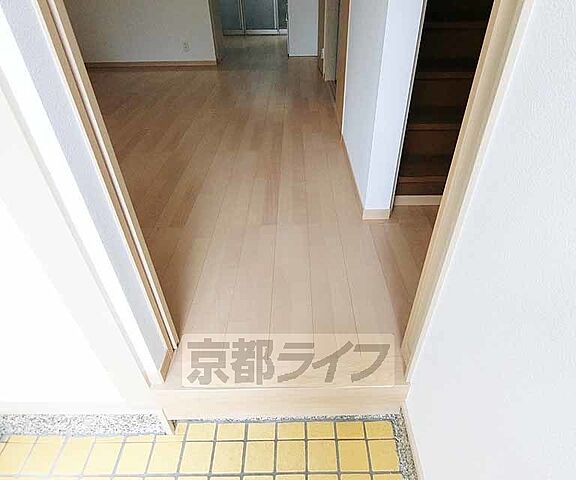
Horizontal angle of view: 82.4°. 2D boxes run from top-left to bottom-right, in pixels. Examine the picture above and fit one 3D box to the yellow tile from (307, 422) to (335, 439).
[{"bbox_3d":[0.110,0.641,1.105,0.093,0.010,0.056,-1,36,1],"label":"yellow tile"}]

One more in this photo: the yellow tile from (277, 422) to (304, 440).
[{"bbox_3d":[0.009,0.639,1.099,0.091,0.010,0.053,-1,35,1],"label":"yellow tile"}]

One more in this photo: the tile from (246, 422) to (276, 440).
[{"bbox_3d":[-0.090,0.646,1.110,0.093,0.010,0.056,-1,36,1],"label":"tile"}]

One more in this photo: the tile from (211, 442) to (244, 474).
[{"bbox_3d":[-0.191,0.694,1.048,0.093,0.010,0.087,-1,36,1],"label":"tile"}]

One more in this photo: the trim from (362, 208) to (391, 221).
[{"bbox_3d":[0.483,-0.144,1.801,0.140,0.066,0.012,-1,35,1],"label":"trim"}]

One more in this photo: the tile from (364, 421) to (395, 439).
[{"bbox_3d":[0.306,0.633,1.094,0.091,0.010,0.053,-1,35,1],"label":"tile"}]

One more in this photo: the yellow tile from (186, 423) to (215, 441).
[{"bbox_3d":[-0.290,0.651,1.115,0.093,0.010,0.056,-1,36,1],"label":"yellow tile"}]

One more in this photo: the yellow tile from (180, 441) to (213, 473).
[{"bbox_3d":[-0.288,0.690,1.042,0.090,0.010,0.087,-1,35,1],"label":"yellow tile"}]

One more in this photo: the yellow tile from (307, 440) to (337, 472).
[{"bbox_3d":[0.108,0.682,1.034,0.090,0.010,0.087,-1,35,1],"label":"yellow tile"}]

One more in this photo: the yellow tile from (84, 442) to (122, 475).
[{"bbox_3d":[-0.590,0.704,1.058,0.093,0.010,0.087,-1,36,1],"label":"yellow tile"}]

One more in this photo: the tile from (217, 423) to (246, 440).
[{"bbox_3d":[-0.188,0.644,1.103,0.091,0.010,0.053,-1,35,1],"label":"tile"}]

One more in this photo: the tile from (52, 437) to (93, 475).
[{"bbox_3d":[-0.690,0.701,1.069,0.093,0.010,0.107,-1,36,1],"label":"tile"}]

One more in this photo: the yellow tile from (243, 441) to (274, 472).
[{"bbox_3d":[-0.090,0.686,1.038,0.090,0.010,0.087,-1,35,1],"label":"yellow tile"}]

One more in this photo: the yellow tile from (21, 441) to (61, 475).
[{"bbox_3d":[-0.782,0.701,1.051,0.090,0.010,0.087,-1,35,1],"label":"yellow tile"}]

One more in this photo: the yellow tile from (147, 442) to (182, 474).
[{"bbox_3d":[-0.390,0.699,1.053,0.093,0.010,0.087,-1,36,1],"label":"yellow tile"}]

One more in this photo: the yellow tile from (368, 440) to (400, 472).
[{"bbox_3d":[0.305,0.682,1.036,0.085,0.010,0.087,-1,36,1],"label":"yellow tile"}]

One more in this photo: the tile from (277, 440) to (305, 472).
[{"bbox_3d":[0.009,0.689,1.043,0.093,0.010,0.087,-1,36,1],"label":"tile"}]

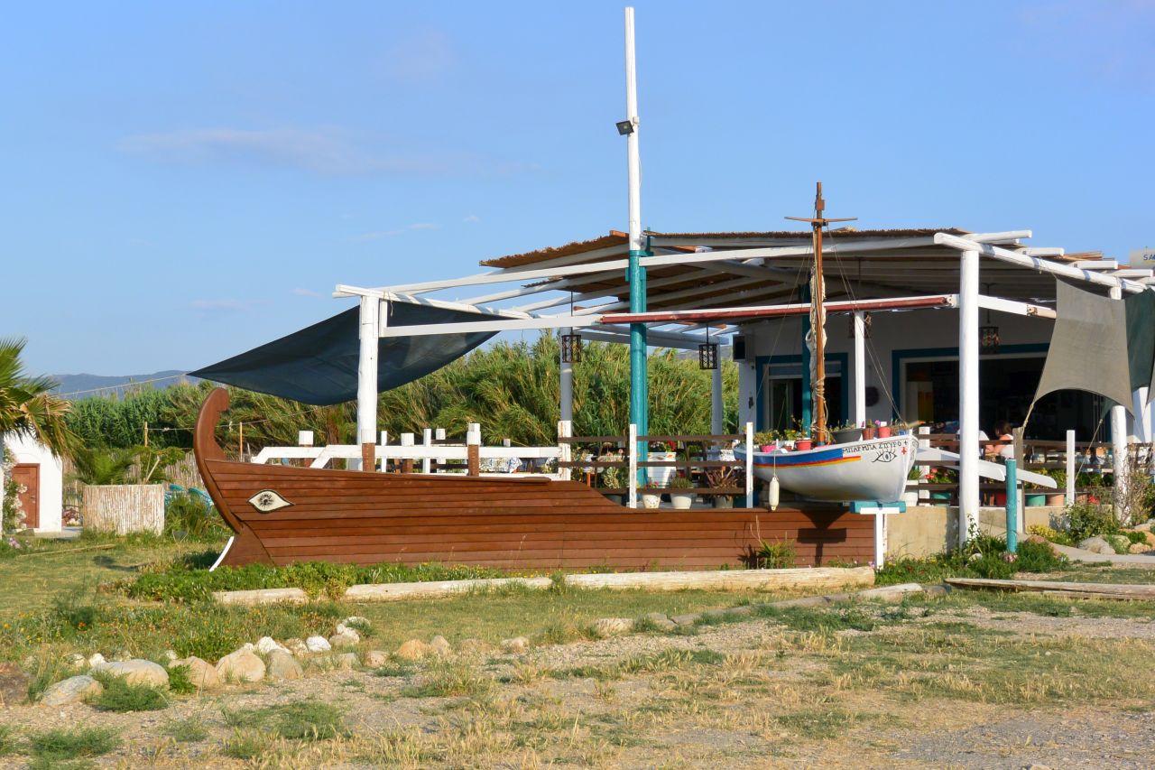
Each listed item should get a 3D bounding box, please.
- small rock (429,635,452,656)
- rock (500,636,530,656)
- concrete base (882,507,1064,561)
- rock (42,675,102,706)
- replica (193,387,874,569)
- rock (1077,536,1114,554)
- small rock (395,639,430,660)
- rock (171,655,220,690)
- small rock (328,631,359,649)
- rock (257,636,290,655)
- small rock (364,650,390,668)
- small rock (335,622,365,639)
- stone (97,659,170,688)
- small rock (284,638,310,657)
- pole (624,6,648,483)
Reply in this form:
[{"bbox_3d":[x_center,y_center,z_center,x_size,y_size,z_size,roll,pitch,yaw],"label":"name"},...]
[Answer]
[{"bbox_3d":[-1.063,2.014,14.617,0.178,0.149,0.150,0,-2,0],"label":"small rock"},{"bbox_3d":[-0.463,1.945,14.167,0.203,0.135,0.161,0,-1,0],"label":"rock"},{"bbox_3d":[4.873,1.816,23.150,2.186,0.682,0.900,0,-1,0],"label":"concrete base"},{"bbox_3d":[-3.104,1.874,11.595,0.376,0.188,0.260,0,-1,0],"label":"rock"},{"bbox_3d":[-0.620,1.250,24.950,8.650,2.350,2.500,0,-2,-12],"label":"replica"},{"bbox_3d":[7.261,2.250,26.509,0.495,0.245,0.418,0,-2,0],"label":"rock"},{"bbox_3d":[-1.242,2.000,14.271,0.253,0.158,0.214,0,-2,0],"label":"small rock"},{"bbox_3d":[-2.545,1.912,12.574,0.317,0.221,0.267,0,-2,0],"label":"rock"},{"bbox_3d":[-1.798,1.961,14.585,0.236,0.139,0.188,0,-1,0],"label":"small rock"},{"bbox_3d":[-2.187,1.892,13.589,0.246,0.181,0.196,0,-1,0],"label":"rock"},{"bbox_3d":[-1.413,1.930,13.317,0.184,0.121,0.156,0,-1,0],"label":"small rock"},{"bbox_3d":[-1.846,1.997,15.397,0.230,0.142,0.194,0,-2,0],"label":"small rock"},{"bbox_3d":[-2.868,1.875,12.216,0.478,0.210,0.330,0,-1,0],"label":"stone"},{"bbox_3d":[-2.153,2.011,14.494,0.190,0.147,0.160,0,-2,0],"label":"small rock"},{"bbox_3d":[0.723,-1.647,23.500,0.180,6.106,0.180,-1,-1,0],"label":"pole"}]

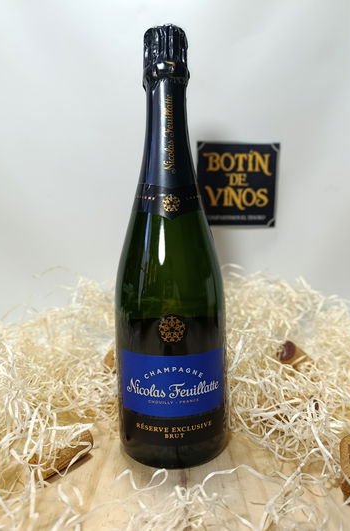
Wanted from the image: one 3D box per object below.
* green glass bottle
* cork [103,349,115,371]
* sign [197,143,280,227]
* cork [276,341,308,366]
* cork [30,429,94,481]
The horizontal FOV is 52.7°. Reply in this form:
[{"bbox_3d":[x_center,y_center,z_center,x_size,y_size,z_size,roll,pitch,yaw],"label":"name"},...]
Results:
[{"bbox_3d":[-0.004,-0.021,0.281,0.087,0.325,0.087,-1,2,-2],"label":"green glass bottle"},{"bbox_3d":[-0.056,0.104,0.402,0.023,0.023,0.040,0,-6,30],"label":"cork"},{"bbox_3d":[0.097,-0.124,0.550,0.126,0.131,0.006,-1,9,0],"label":"sign"},{"bbox_3d":[0.132,0.101,0.389,0.023,0.023,0.040,2,-27,49],"label":"cork"},{"bbox_3d":[-0.081,0.132,0.253,0.023,0.023,0.040,1,2,33],"label":"cork"}]

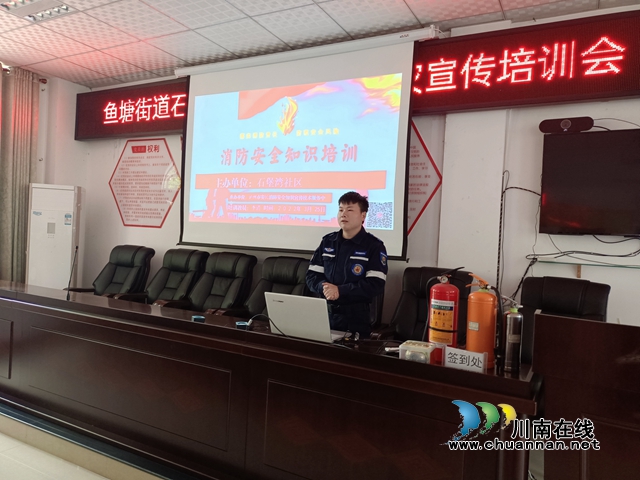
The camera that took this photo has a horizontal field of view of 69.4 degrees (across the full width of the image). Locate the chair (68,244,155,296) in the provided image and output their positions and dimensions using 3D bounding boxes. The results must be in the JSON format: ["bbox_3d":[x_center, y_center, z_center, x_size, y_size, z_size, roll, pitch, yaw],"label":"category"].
[{"bbox_3d":[-2.139,0.656,4.732,0.640,1.190,0.700,3,1,28],"label":"chair"}]

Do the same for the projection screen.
[{"bbox_3d":[-0.342,-0.769,4.246,2.400,1.740,0.050,3,1,28],"label":"projection screen"}]

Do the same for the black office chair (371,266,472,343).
[{"bbox_3d":[0.724,0.816,3.224,0.640,1.190,0.700,3,1,28],"label":"black office chair"}]

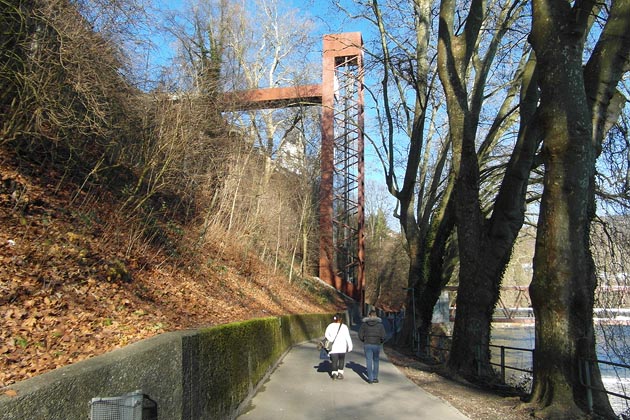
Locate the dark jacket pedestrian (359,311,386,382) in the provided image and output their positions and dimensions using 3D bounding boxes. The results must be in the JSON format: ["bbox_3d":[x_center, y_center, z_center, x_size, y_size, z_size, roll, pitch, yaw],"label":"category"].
[{"bbox_3d":[1.400,3.329,10.355,0.620,1.716,0.400,0,-13,2],"label":"dark jacket pedestrian"}]

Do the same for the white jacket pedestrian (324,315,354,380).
[{"bbox_3d":[0.619,3.483,10.787,0.680,1.586,0.450,0,-13,2],"label":"white jacket pedestrian"}]

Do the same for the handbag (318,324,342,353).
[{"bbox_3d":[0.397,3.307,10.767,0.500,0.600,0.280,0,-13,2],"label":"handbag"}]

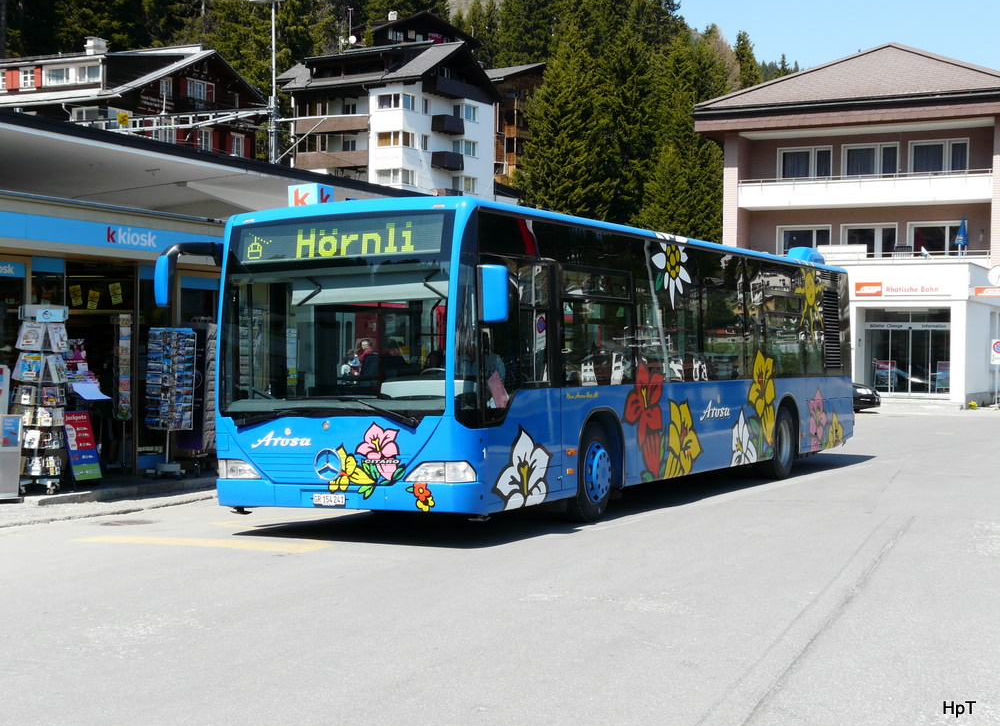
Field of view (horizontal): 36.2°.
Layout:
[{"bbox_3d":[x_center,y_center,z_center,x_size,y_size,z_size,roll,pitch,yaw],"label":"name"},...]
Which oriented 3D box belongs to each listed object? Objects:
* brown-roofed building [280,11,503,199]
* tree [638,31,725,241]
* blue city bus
[{"bbox_3d":[-8.400,-16.900,119.500,13.200,15.500,11.300,0,0,33],"label":"brown-roofed building"},{"bbox_3d":[10.400,-12.000,88.000,5.600,14.500,5.600,0,0,0],"label":"tree"},{"bbox_3d":[1.360,0.034,18.165,2.620,3.060,11.950,-1,0,28],"label":"blue city bus"}]

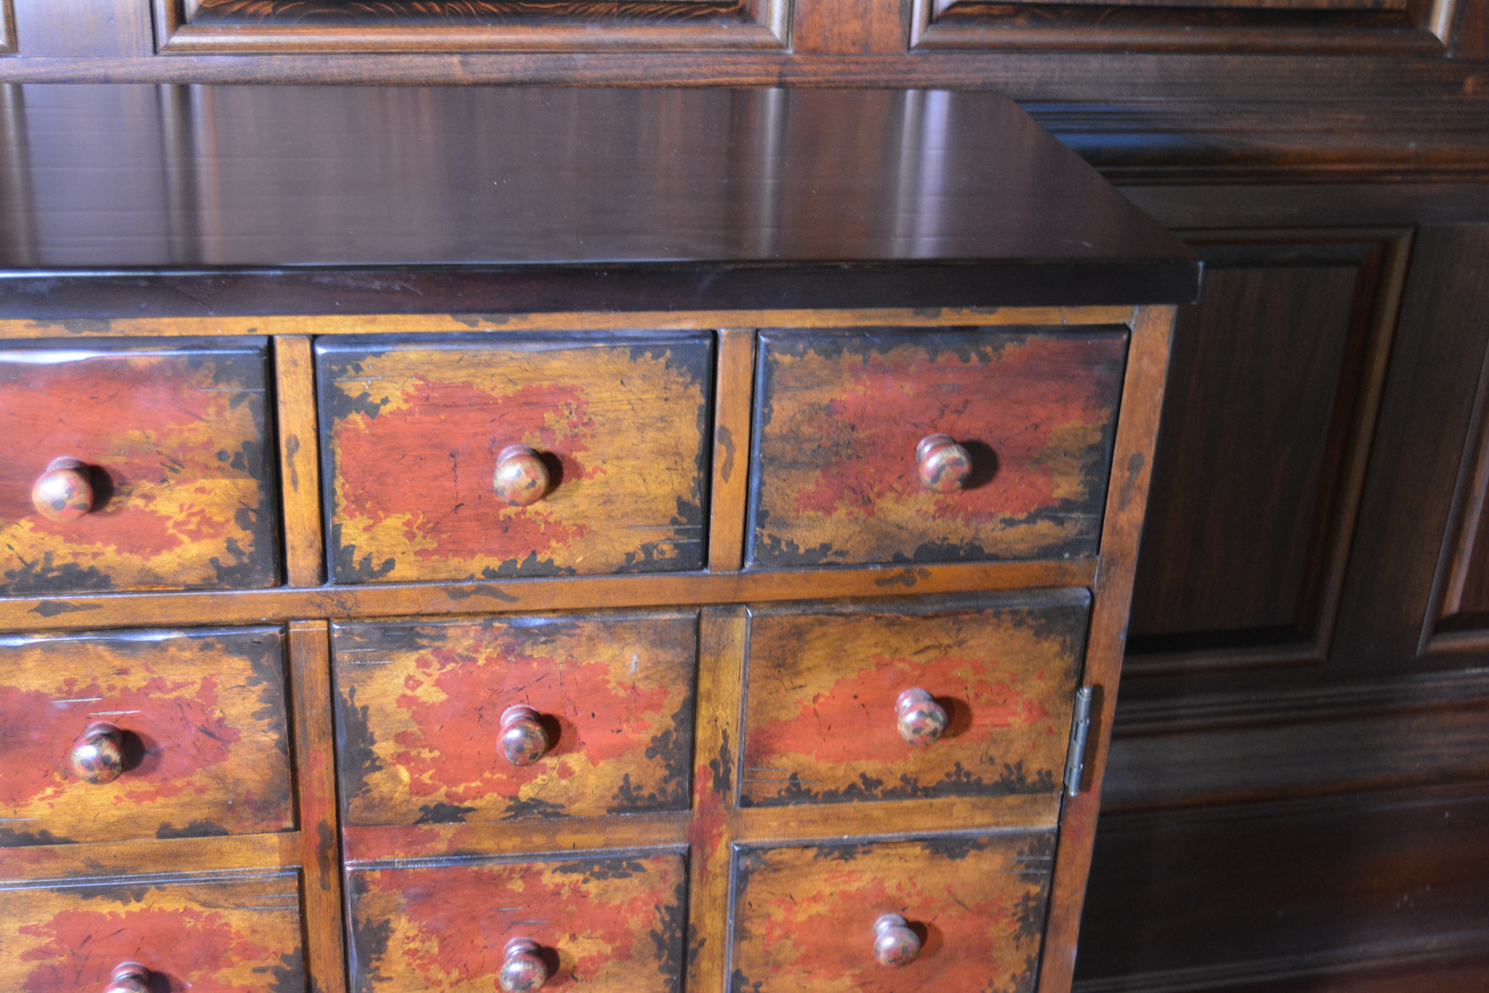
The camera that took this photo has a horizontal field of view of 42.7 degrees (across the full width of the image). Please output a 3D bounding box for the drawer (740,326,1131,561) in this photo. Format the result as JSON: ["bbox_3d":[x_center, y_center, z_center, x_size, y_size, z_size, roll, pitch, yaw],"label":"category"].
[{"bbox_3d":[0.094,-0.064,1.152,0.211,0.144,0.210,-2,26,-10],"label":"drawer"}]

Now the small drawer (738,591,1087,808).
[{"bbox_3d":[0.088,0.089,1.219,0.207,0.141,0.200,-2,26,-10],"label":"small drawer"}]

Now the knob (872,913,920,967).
[{"bbox_3d":[0.095,0.282,1.194,0.029,0.029,0.032,-2,26,-10],"label":"knob"}]

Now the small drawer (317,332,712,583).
[{"bbox_3d":[-0.137,-0.057,1.112,0.210,0.146,0.210,-2,26,-10],"label":"small drawer"}]

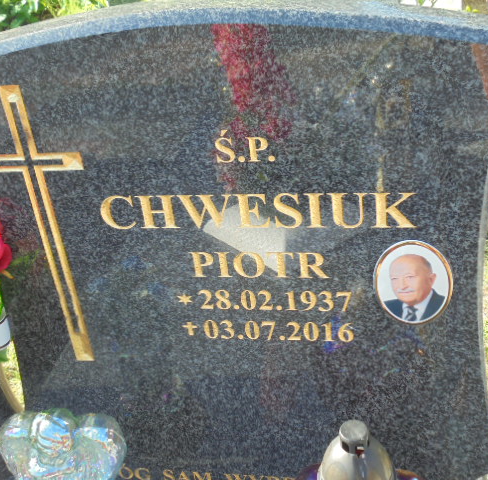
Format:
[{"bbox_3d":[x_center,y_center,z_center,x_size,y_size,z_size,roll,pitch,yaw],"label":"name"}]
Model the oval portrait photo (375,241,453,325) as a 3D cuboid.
[{"bbox_3d":[0.194,0.049,0.906,0.090,0.120,0.010,0,33,11],"label":"oval portrait photo"}]

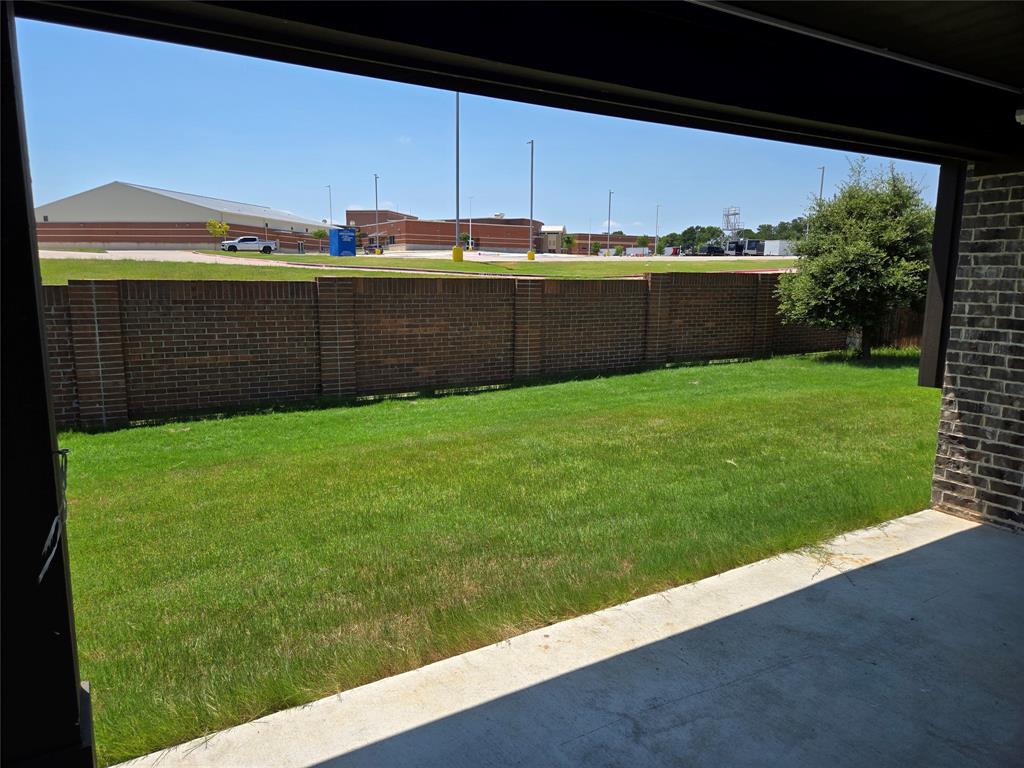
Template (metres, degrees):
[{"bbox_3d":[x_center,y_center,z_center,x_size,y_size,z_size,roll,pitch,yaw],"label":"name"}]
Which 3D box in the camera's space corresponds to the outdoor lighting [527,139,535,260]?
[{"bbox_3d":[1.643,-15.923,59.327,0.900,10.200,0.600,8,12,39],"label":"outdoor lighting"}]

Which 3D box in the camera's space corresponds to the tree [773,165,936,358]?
[{"bbox_3d":[7.742,-2.646,14.666,3.400,4.220,3.400,-5,10,-29],"label":"tree"}]

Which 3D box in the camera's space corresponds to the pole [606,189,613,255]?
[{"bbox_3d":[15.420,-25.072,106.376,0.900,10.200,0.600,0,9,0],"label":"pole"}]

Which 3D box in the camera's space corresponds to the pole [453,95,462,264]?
[{"bbox_3d":[-3.127,-12.102,38.606,0.700,10.200,0.600,8,12,39],"label":"pole"}]

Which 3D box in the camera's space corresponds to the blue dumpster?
[{"bbox_3d":[-13.087,-10.879,52.440,1.450,2.100,1.450,-7,12,-38],"label":"blue dumpster"}]

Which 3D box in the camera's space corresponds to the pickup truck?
[{"bbox_3d":[-30.304,-16.005,78.457,5.850,1.930,2.050,-4,10,-28],"label":"pickup truck"}]

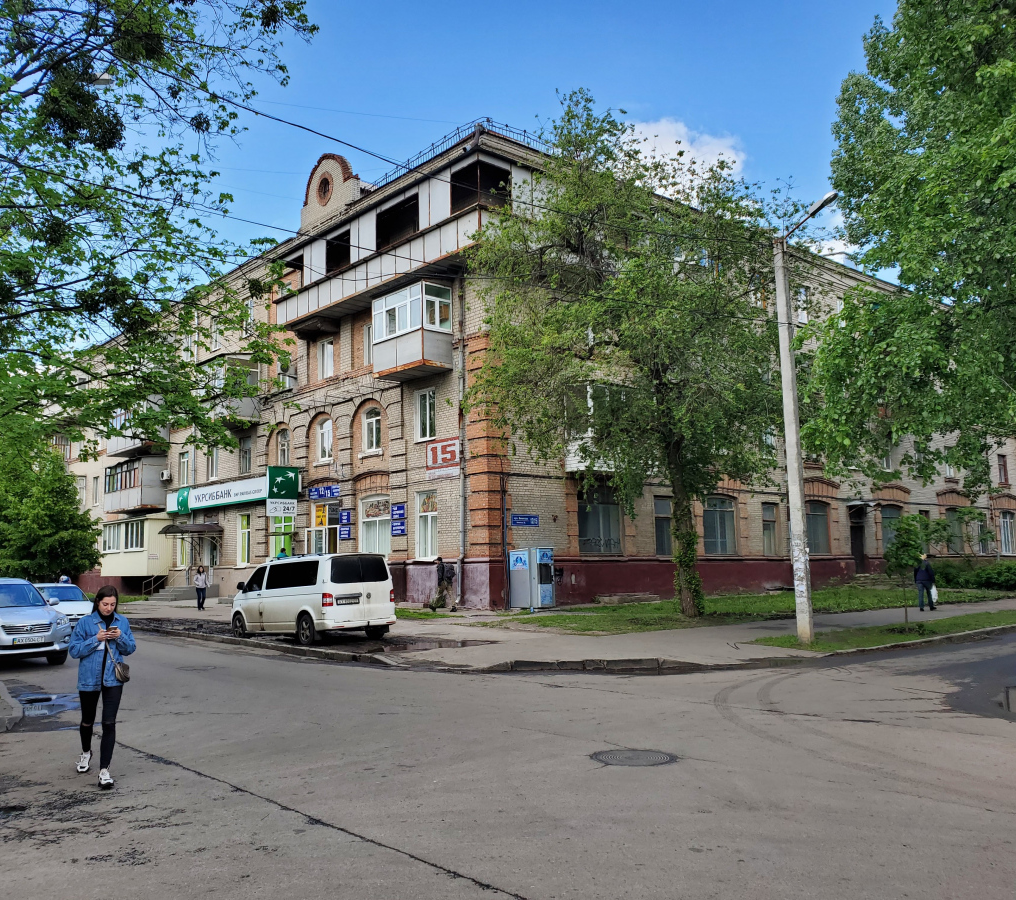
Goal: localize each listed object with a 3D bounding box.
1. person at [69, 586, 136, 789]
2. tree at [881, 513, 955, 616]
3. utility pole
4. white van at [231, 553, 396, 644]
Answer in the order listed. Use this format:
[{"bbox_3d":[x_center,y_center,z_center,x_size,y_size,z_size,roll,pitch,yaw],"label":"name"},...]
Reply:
[{"bbox_3d":[-3.485,2.014,7.769,0.580,1.680,0.600,2,-7,-25],"label":"person"},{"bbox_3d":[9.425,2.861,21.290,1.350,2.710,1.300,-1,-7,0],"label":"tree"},{"bbox_3d":[6.328,-0.657,18.349,0.350,9.100,1.500,5,-9,-42],"label":"utility pole"},{"bbox_3d":[-4.826,3.520,21.710,1.950,1.990,4.890,5,-9,-42],"label":"white van"}]

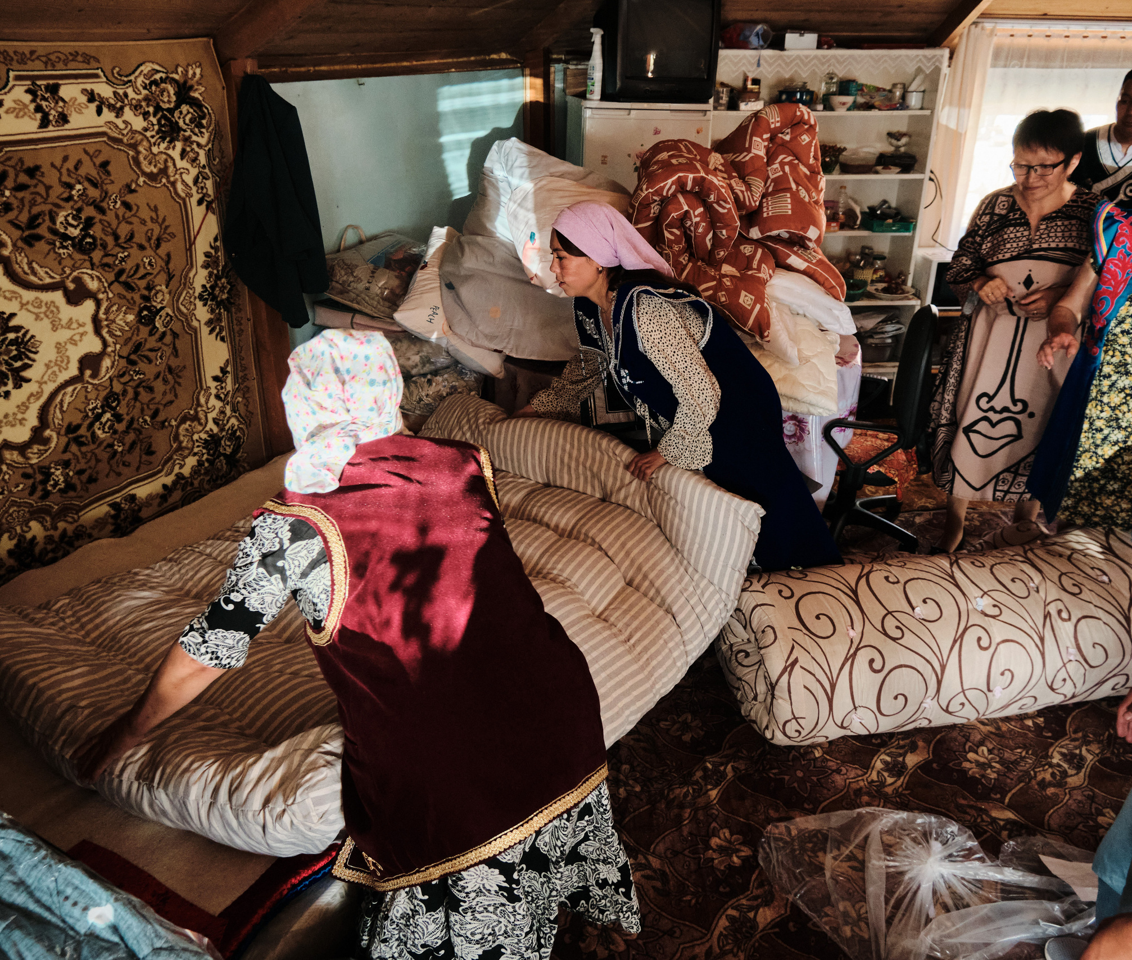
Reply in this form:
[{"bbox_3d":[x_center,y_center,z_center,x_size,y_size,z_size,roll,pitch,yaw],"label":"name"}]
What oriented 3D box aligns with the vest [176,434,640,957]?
[{"bbox_3d":[-0.262,0.415,1.624,0.580,1.030,0.660,-16,29,-33],"label":"vest"}]

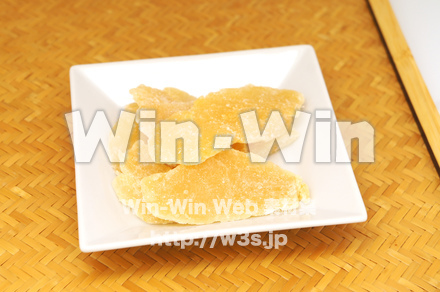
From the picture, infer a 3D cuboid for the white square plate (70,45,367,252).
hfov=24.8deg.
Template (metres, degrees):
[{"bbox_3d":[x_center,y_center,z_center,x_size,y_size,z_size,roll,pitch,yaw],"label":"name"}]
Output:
[{"bbox_3d":[-0.007,0.004,0.576,0.150,0.025,0.150,-5,45,-5],"label":"white square plate"}]

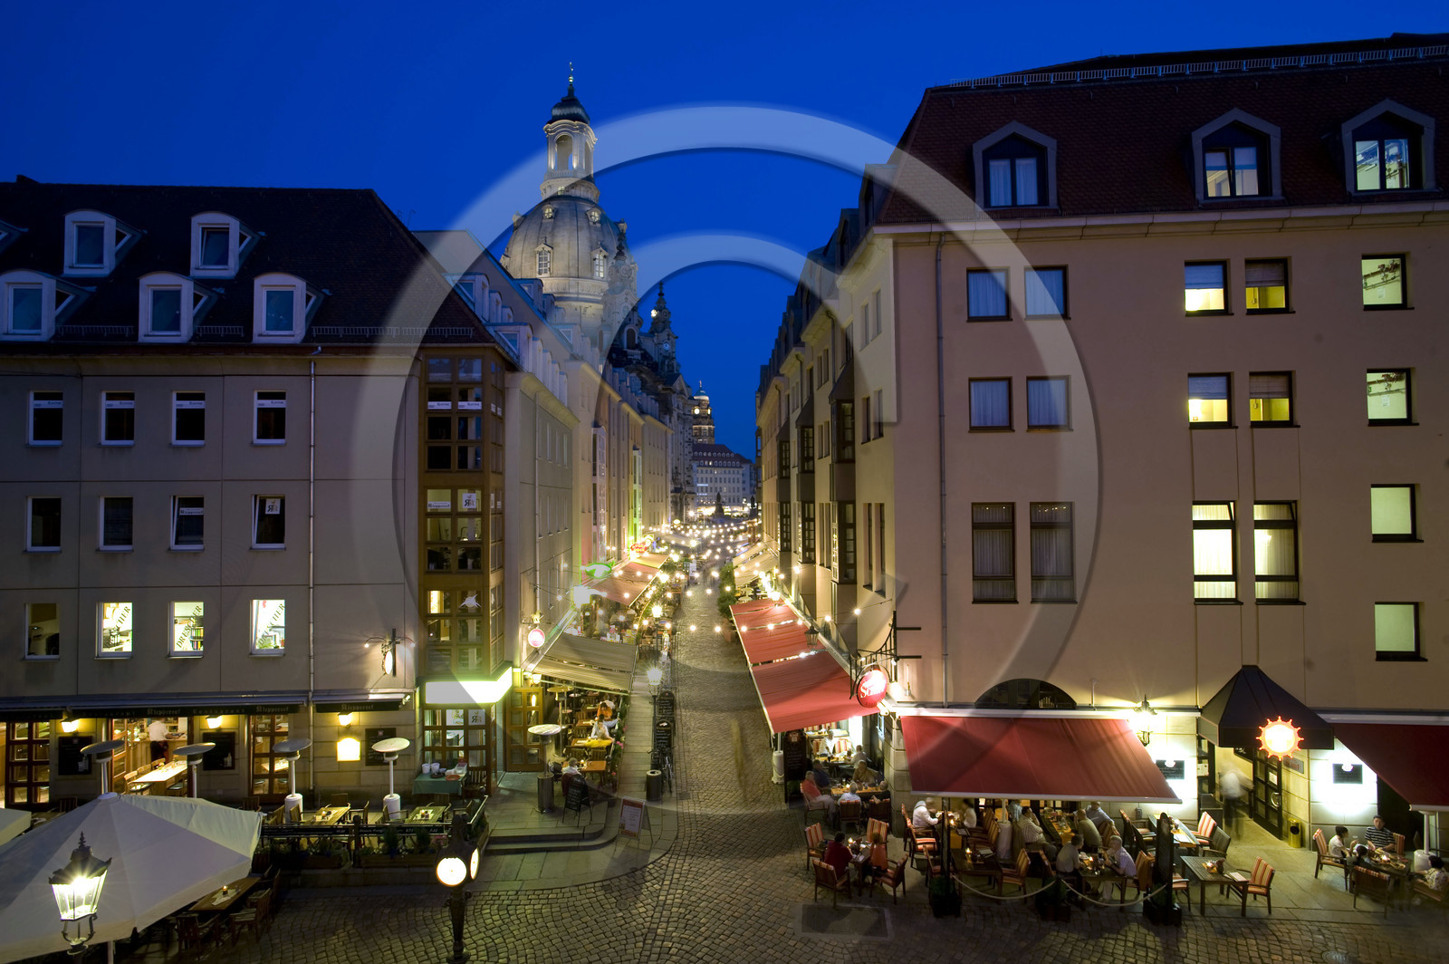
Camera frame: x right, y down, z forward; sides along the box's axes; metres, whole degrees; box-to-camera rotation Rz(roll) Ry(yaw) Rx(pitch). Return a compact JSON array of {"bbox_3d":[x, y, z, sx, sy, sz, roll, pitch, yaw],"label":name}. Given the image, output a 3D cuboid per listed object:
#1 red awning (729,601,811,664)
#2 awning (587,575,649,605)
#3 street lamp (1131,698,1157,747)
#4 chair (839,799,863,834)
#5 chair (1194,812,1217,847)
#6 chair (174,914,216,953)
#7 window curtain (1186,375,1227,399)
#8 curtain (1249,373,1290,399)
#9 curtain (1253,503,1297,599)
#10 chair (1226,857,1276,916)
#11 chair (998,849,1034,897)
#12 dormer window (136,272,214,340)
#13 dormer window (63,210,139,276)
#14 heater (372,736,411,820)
[{"bbox_3d":[2.101,6.400,35.196,2.900,0.900,15.500,0,-2,-2],"label":"red awning"},{"bbox_3d":[-6.440,6.558,47.630,2.250,1.100,11.500,0,-2,-1],"label":"awning"},{"bbox_3d":[10.752,6.104,19.508,0.600,1.300,0.630,-1,-2,5],"label":"street lamp"},{"bbox_3d":[3.218,8.395,19.533,0.580,0.900,0.600,0,-2,-2],"label":"chair"},{"bbox_3d":[11.907,8.941,19.237,0.700,0.950,0.620,-1,-2,11],"label":"chair"},{"bbox_3d":[-10.833,9.200,15.822,0.580,0.900,0.600,-1,-2,13],"label":"chair"},{"bbox_3d":[12.766,-2.490,20.216,1.047,0.651,0.060,-1,-2,5],"label":"window curtain"},{"bbox_3d":[13.392,-2.343,18.763,0.912,0.621,0.060,-1,-2,5],"label":"curtain"},{"bbox_3d":[13.912,1.735,19.408,1.108,2.432,0.100,-1,-2,6],"label":"curtain"},{"bbox_3d":[11.605,8.877,16.835,0.700,0.950,0.620,-1,-2,7],"label":"chair"},{"bbox_3d":[6.114,8.349,16.230,0.620,0.910,0.580,-1,-2,7],"label":"chair"},{"bbox_3d":[-15.075,-4.658,21.156,1.297,1.909,1.380,0,-2,-3],"label":"dormer window"},{"bbox_3d":[-18.309,-6.842,22.639,1.318,1.904,1.380,0,-2,-3],"label":"dormer window"},{"bbox_3d":[-9.074,8.179,20.827,1.040,2.280,1.040,-1,-2,5],"label":"heater"}]

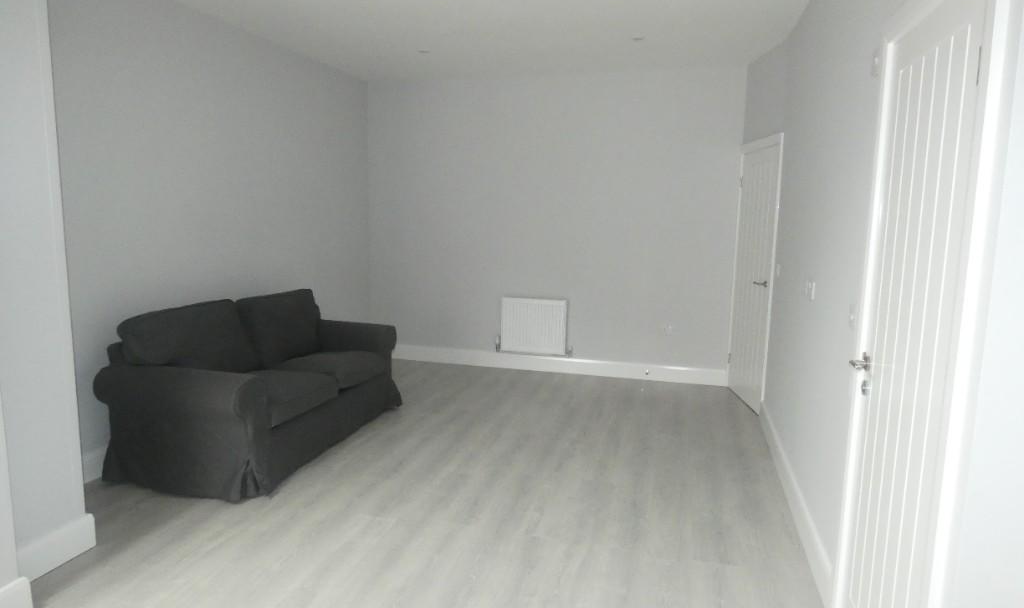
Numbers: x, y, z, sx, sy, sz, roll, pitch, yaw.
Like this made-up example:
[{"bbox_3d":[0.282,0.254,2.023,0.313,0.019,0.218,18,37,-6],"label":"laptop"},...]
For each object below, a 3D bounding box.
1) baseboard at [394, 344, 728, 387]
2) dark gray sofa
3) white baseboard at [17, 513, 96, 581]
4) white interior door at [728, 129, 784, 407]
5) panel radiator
[{"bbox_3d":[0.210,0.561,5.662,3.470,0.155,0.022,3,8,15],"label":"baseboard"},{"bbox_3d":[-1.522,0.432,3.807,0.940,0.880,1.760,3,8,15],"label":"dark gray sofa"},{"bbox_3d":[-1.857,0.996,2.380,0.020,0.150,0.380,3,8,15],"label":"white baseboard"},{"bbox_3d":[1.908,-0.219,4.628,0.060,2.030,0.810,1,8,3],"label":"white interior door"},{"bbox_3d":[0.204,0.211,5.576,0.630,0.520,0.090,3,8,15],"label":"panel radiator"}]

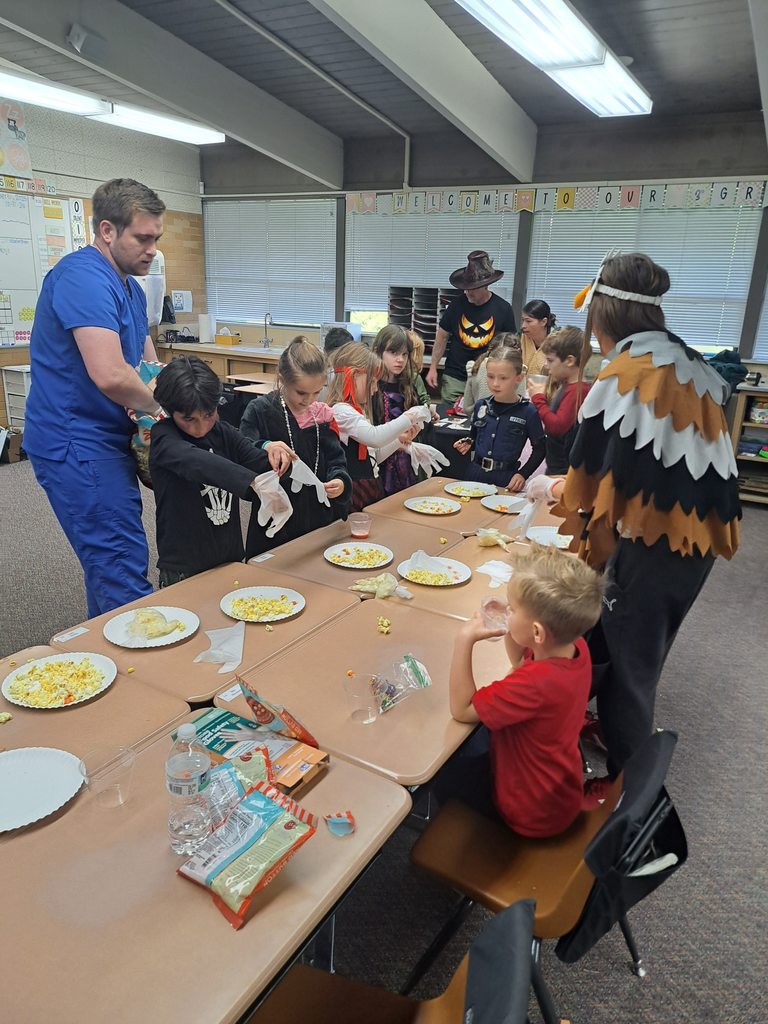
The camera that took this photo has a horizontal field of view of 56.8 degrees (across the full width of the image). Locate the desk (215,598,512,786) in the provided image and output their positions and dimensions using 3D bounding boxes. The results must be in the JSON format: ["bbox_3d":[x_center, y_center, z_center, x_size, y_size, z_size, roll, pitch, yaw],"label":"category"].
[{"bbox_3d":[0.001,0.681,1.696,0.475,0.690,0.610,12,21,29],"label":"desk"}]

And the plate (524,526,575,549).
[{"bbox_3d":[0.597,0.091,2.423,0.221,0.020,0.221,2,18,0],"label":"plate"}]

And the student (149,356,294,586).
[{"bbox_3d":[-0.531,0.199,2.151,0.430,1.310,0.380,17,22,39],"label":"student"}]

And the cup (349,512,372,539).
[{"bbox_3d":[-0.081,0.047,2.407,0.076,0.076,0.076,2,18,0],"label":"cup"}]

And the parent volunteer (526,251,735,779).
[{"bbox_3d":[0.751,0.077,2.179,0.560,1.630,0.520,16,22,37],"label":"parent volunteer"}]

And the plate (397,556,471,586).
[{"bbox_3d":[0.150,0.179,2.109,0.221,0.020,0.221,2,18,0],"label":"plate"}]

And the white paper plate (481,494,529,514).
[{"bbox_3d":[0.491,-0.025,2.775,0.221,0.020,0.221,2,18,0],"label":"white paper plate"}]

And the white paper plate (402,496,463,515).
[{"bbox_3d":[0.195,-0.024,2.854,0.231,0.020,0.231,2,17,-1],"label":"white paper plate"}]

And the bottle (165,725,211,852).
[{"bbox_3d":[-0.296,0.415,1.073,0.066,0.203,0.066,2,17,-1],"label":"bottle"}]

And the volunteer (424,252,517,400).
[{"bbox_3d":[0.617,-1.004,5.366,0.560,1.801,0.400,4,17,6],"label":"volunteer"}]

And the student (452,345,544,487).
[{"bbox_3d":[0.517,-0.096,3.206,0.380,1.272,0.260,9,19,21],"label":"student"}]

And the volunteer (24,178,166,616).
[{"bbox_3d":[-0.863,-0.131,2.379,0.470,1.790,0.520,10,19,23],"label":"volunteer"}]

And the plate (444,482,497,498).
[{"bbox_3d":[0.364,-0.088,2.959,0.221,0.020,0.221,2,18,0],"label":"plate"}]

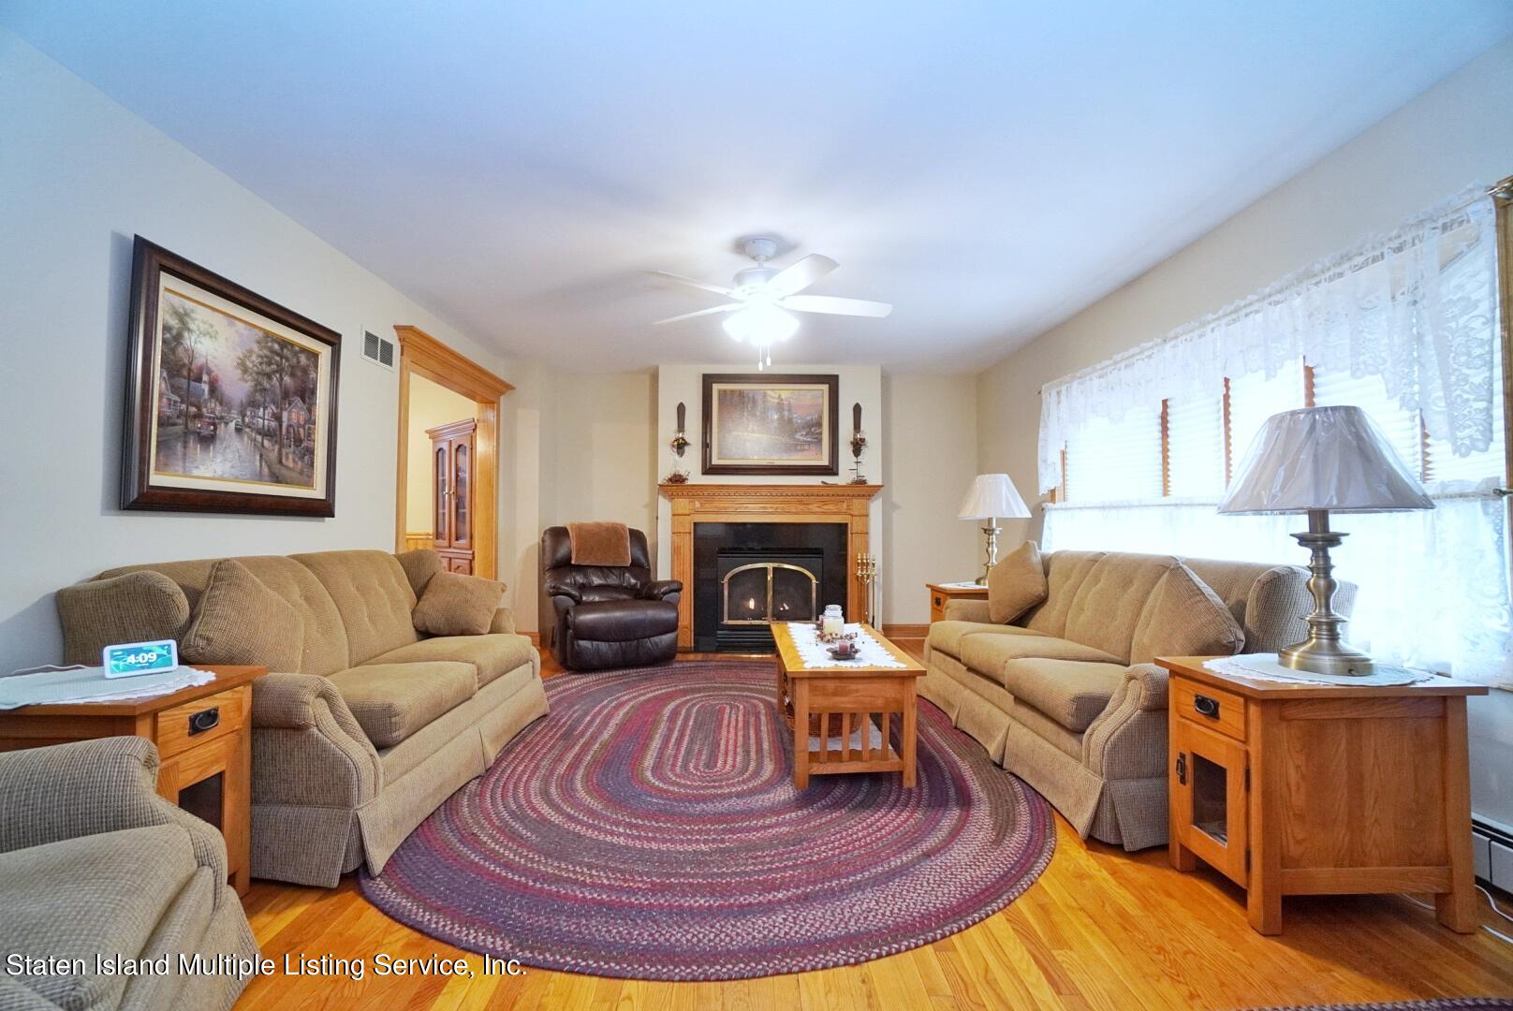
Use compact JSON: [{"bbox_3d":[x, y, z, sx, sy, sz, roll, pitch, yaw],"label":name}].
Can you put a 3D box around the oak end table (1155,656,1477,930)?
[{"bbox_3d":[1.557,0.786,1.780,0.590,0.640,0.400,0,-2,-2],"label":"oak end table"}]

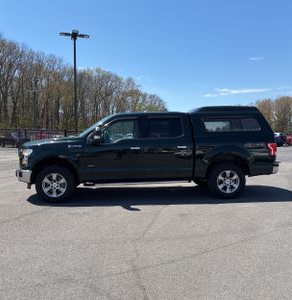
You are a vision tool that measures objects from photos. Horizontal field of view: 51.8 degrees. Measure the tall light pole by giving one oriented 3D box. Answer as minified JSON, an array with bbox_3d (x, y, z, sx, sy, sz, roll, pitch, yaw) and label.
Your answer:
[{"bbox_3d":[-4.863,-3.971,20.808,1.950,8.500,1.800,-1,3,-14],"label":"tall light pole"}]

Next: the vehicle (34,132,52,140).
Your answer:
[{"bbox_3d":[-12.012,-1.314,35.181,1.870,1.580,4.600,-1,3,-19],"label":"vehicle"}]

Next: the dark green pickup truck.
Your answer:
[{"bbox_3d":[0.017,0.017,7.280,5.890,2.050,2.130,0,3,-5],"label":"dark green pickup truck"}]

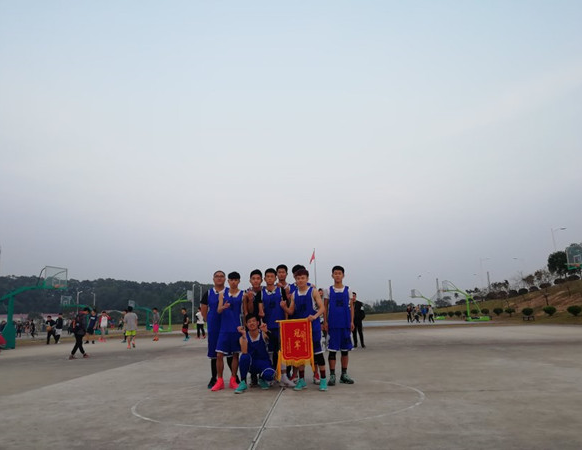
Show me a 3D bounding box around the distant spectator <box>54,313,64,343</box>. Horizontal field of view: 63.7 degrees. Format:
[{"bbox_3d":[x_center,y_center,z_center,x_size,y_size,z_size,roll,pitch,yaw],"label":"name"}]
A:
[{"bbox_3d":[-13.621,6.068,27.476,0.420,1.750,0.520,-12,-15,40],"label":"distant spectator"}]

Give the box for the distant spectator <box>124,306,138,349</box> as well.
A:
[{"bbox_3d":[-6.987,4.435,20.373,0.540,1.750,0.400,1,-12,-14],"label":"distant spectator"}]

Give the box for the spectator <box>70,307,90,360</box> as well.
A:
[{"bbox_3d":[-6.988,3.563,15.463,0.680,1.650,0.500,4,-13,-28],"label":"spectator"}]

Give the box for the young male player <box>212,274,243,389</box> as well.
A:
[{"bbox_3d":[-0.969,1.584,7.140,0.500,1.720,0.400,-1,-11,-6],"label":"young male player"}]

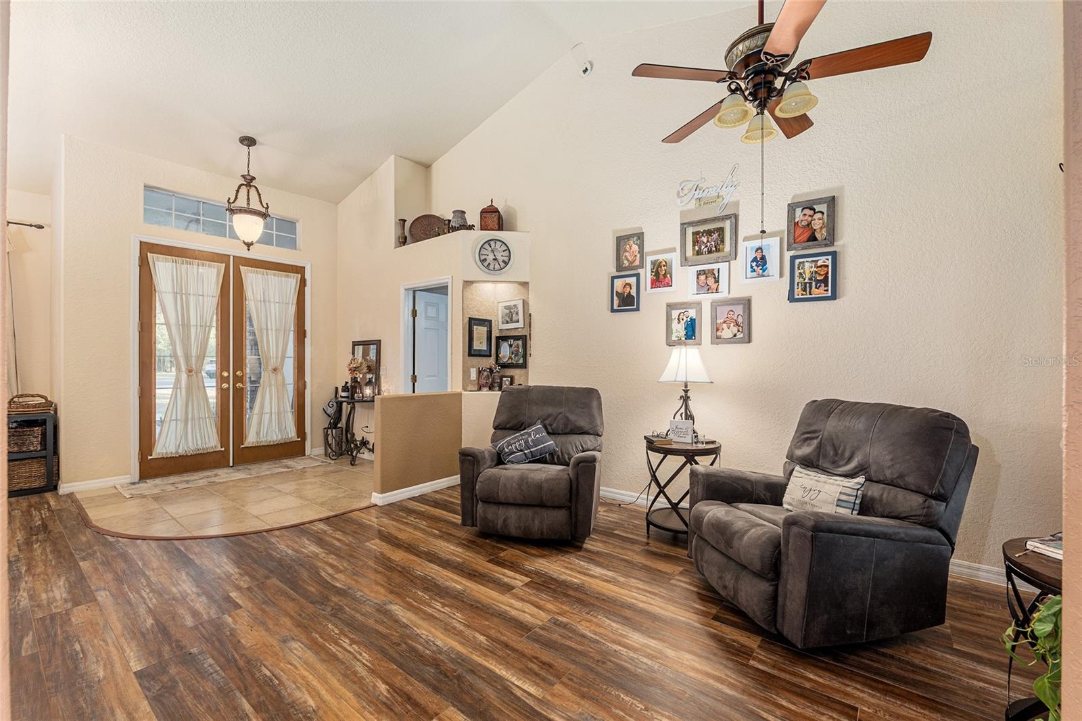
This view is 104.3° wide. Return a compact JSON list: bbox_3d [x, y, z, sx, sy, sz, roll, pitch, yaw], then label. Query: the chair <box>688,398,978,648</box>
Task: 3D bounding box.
[{"bbox_3d":[1.478,0.720,2.260,1.050,1.010,0.880,0,0,-12],"label":"chair"}]

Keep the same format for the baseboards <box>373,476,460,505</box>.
[{"bbox_3d":[-1.120,1.179,3.920,0.130,0.093,0.890,0,0,39],"label":"baseboards"}]

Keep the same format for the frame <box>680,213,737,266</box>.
[{"bbox_3d":[1.281,-0.910,3.232,0.406,0.348,0.030,0,0,37],"label":"frame"}]

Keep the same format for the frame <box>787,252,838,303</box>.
[{"bbox_3d":[1.823,-0.553,2.820,0.265,0.322,0.030,0,0,37],"label":"frame"}]

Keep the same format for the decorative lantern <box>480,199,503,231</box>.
[{"bbox_3d":[-0.519,-1.505,4.410,0.200,0.370,0.200,0,0,6],"label":"decorative lantern"}]

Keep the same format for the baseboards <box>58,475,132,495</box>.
[{"bbox_3d":[-4.268,1.185,4.044,0.016,0.090,0.486,0,0,40],"label":"baseboards"}]

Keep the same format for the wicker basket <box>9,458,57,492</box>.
[{"bbox_3d":[-4.860,1.035,3.955,0.310,0.280,0.400,0,0,44],"label":"wicker basket"}]

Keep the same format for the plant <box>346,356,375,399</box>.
[{"bbox_3d":[-2.202,0.211,5.120,0.270,0.520,0.250,0,0,37],"label":"plant"}]

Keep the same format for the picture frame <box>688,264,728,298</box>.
[{"bbox_3d":[1.269,-0.605,3.195,0.297,0.248,0.030,0,0,37],"label":"picture frame"}]

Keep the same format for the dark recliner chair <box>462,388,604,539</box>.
[{"bbox_3d":[-0.016,0.725,3.378,0.920,1.010,0.970,0,0,13],"label":"dark recliner chair"}]

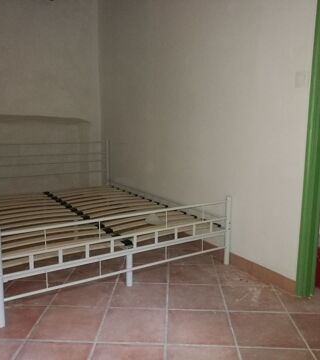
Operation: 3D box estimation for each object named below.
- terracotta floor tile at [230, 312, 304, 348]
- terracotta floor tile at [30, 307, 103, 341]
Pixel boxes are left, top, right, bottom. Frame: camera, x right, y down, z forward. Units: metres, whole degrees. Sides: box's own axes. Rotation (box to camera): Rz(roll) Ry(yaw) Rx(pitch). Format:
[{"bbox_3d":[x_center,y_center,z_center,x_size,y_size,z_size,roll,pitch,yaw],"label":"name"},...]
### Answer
[{"bbox_3d":[0.499,0.711,1.778,0.305,0.010,0.303,1,9,2],"label":"terracotta floor tile"},{"bbox_3d":[-0.433,0.698,1.817,0.305,0.010,0.303,1,9,2],"label":"terracotta floor tile"}]

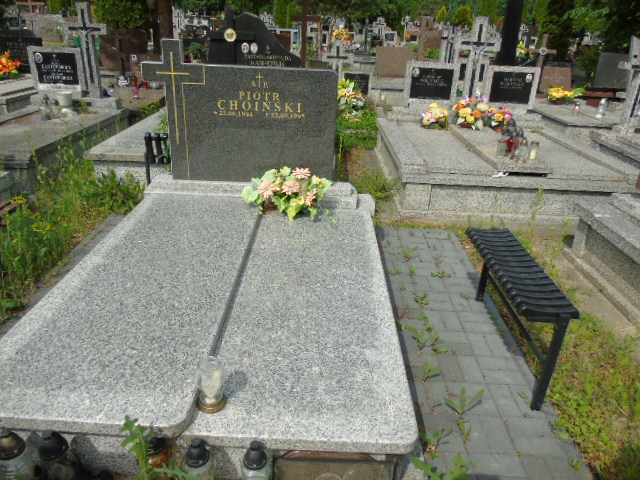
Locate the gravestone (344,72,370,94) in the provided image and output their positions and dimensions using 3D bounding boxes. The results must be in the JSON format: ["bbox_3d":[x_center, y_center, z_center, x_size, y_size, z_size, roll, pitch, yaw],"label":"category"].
[{"bbox_3d":[0.645,-2.585,7.852,0.480,0.500,0.120,2,26,0],"label":"gravestone"}]

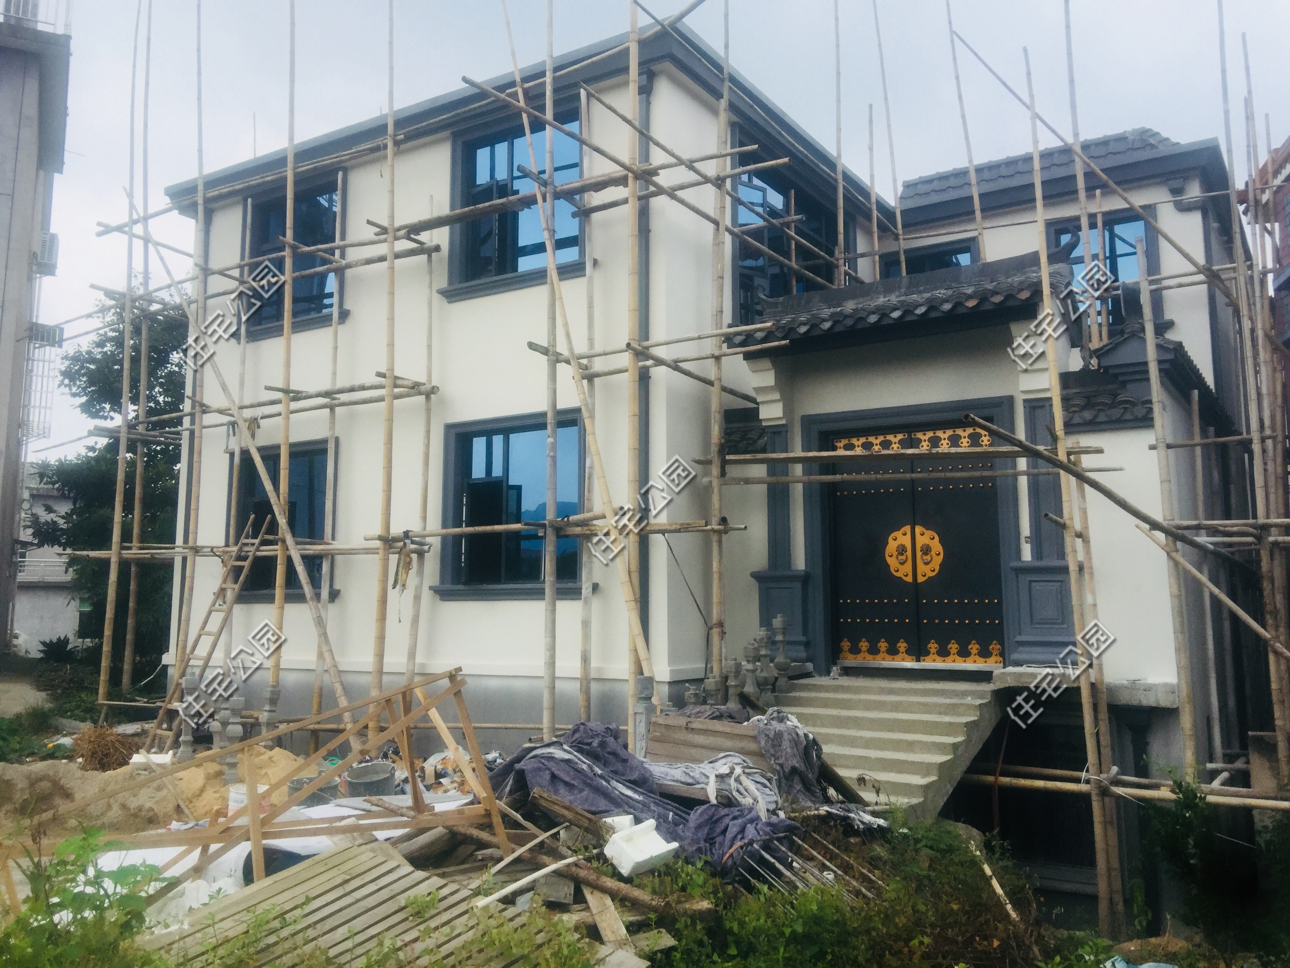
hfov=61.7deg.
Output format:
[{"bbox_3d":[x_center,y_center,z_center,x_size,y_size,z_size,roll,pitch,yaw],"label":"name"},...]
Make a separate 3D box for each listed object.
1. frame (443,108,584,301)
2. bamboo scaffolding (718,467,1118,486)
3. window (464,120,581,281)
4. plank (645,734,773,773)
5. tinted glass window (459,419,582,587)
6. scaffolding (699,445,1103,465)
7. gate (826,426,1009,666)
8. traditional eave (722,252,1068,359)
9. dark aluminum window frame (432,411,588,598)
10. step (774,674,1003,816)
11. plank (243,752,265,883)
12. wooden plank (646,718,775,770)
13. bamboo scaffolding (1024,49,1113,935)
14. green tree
[{"bbox_3d":[-1.484,-3.267,12.531,2.150,2.100,0.250,-4,-8,32],"label":"frame"},{"bbox_3d":[2.344,-0.070,10.123,3.912,0.065,0.065,-2,-6,30],"label":"bamboo scaffolding"},{"bbox_3d":[-1.361,-3.281,12.611,1.760,1.760,0.100,-4,-8,32],"label":"window"},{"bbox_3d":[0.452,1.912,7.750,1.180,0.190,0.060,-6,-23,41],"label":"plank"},{"bbox_3d":[-1.357,0.245,12.207,1.760,1.760,0.100,-4,-8,32],"label":"tinted glass window"},{"bbox_3d":[2.186,-0.261,10.157,3.969,0.060,0.180,0,-6,33],"label":"scaffolding"},{"bbox_3d":[2.703,0.623,10.846,1.720,2.340,0.120,-4,-8,32],"label":"gate"},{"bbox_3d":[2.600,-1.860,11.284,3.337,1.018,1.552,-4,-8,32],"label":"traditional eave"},{"bbox_3d":[-1.480,0.267,12.127,2.150,2.060,0.250,-4,-8,32],"label":"dark aluminum window frame"},{"bbox_3d":[1.778,2.229,9.398,2.100,0.900,2.750,-4,-8,32],"label":"step"},{"bbox_3d":[-2.071,1.762,5.715,0.058,0.750,0.045,-8,-6,-6],"label":"plank"},{"bbox_3d":[0.455,1.859,7.800,1.180,0.270,0.060,-6,-23,41],"label":"wooden plank"},{"bbox_3d":[3.373,-0.132,8.709,0.100,7.201,0.100,-7,-9,31],"label":"bamboo scaffolding"},{"bbox_3d":[-8.953,0.144,18.200,3.100,6.600,3.100,3,-7,-26],"label":"green tree"}]

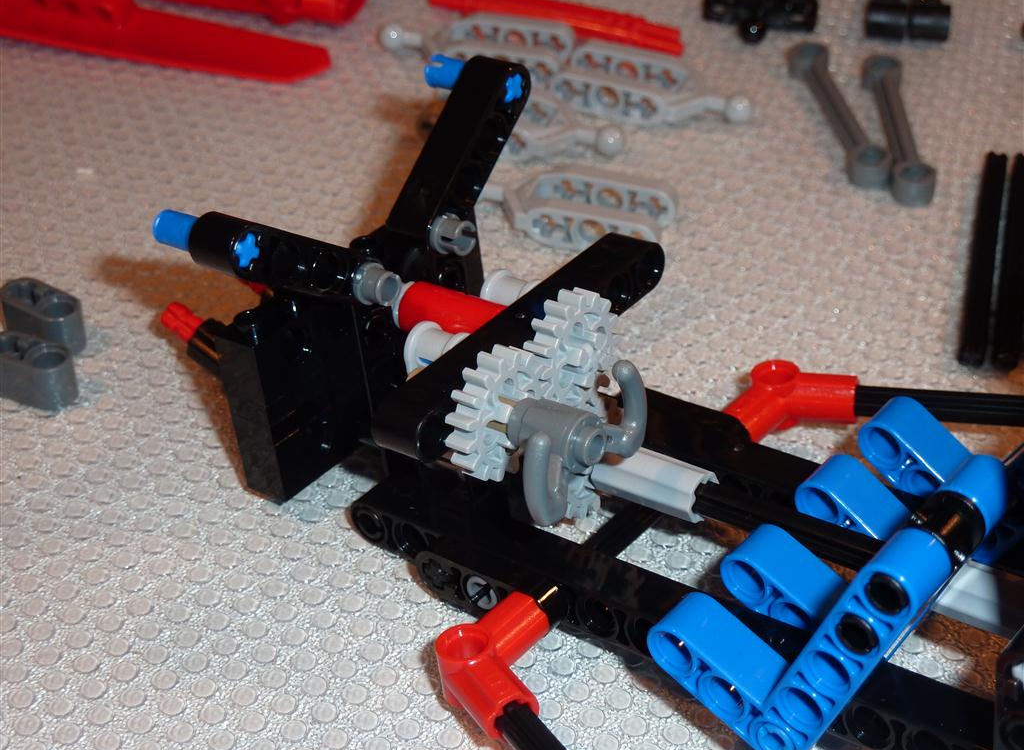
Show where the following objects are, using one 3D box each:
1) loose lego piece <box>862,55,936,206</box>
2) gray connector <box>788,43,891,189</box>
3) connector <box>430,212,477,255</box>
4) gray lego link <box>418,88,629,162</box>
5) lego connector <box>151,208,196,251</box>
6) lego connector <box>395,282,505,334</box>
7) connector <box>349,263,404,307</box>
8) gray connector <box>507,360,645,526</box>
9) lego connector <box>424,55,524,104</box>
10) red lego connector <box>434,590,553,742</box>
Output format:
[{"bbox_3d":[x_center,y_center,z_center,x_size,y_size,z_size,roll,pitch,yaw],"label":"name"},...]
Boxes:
[{"bbox_3d":[0.073,-0.047,0.356,0.008,0.005,0.048,0,39,-1],"label":"loose lego piece"},{"bbox_3d":[0.063,-0.050,0.360,0.008,0.005,0.048,-5,39,-8],"label":"gray connector"},{"bbox_3d":[-0.012,-0.021,0.271,0.012,0.006,0.006,18,40,34],"label":"connector"},{"bbox_3d":[0.003,-0.048,0.354,0.039,0.008,0.016,13,41,14],"label":"gray lego link"},{"bbox_3d":[-0.040,-0.018,0.244,0.016,0.006,0.006,18,40,34],"label":"lego connector"},{"bbox_3d":[-0.007,-0.008,0.264,0.016,0.008,0.008,18,40,34],"label":"lego connector"},{"bbox_3d":[-0.022,-0.014,0.260,0.012,0.006,0.006,18,40,34],"label":"connector"},{"bbox_3d":[0.006,0.008,0.237,0.015,0.015,0.021,18,40,34],"label":"gray connector"},{"bbox_3d":[-0.006,-0.045,0.279,0.016,0.006,0.006,18,40,34],"label":"lego connector"},{"bbox_3d":[-0.003,0.037,0.237,0.014,0.008,0.024,-6,29,9],"label":"red lego connector"}]

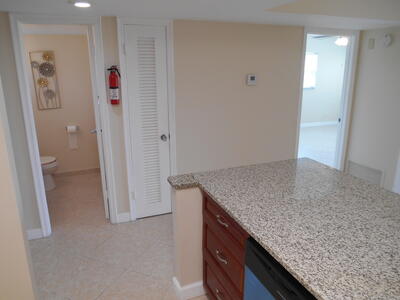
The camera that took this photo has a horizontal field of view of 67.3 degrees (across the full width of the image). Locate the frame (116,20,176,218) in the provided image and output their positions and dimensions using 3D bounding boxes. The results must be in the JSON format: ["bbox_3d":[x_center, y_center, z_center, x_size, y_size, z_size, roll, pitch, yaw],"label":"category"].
[{"bbox_3d":[-0.529,-0.259,3.219,0.543,2.098,0.120,-6,15,-20],"label":"frame"}]

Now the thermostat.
[{"bbox_3d":[0.596,-0.804,3.456,0.119,0.120,0.030,-6,15,-20],"label":"thermostat"}]

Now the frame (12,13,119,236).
[{"bbox_3d":[-1.268,-0.186,2.953,0.731,2.098,0.130,-6,15,-20],"label":"frame"}]

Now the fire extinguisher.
[{"bbox_3d":[-0.815,-0.620,2.892,0.119,0.367,0.115,-6,15,-20],"label":"fire extinguisher"}]

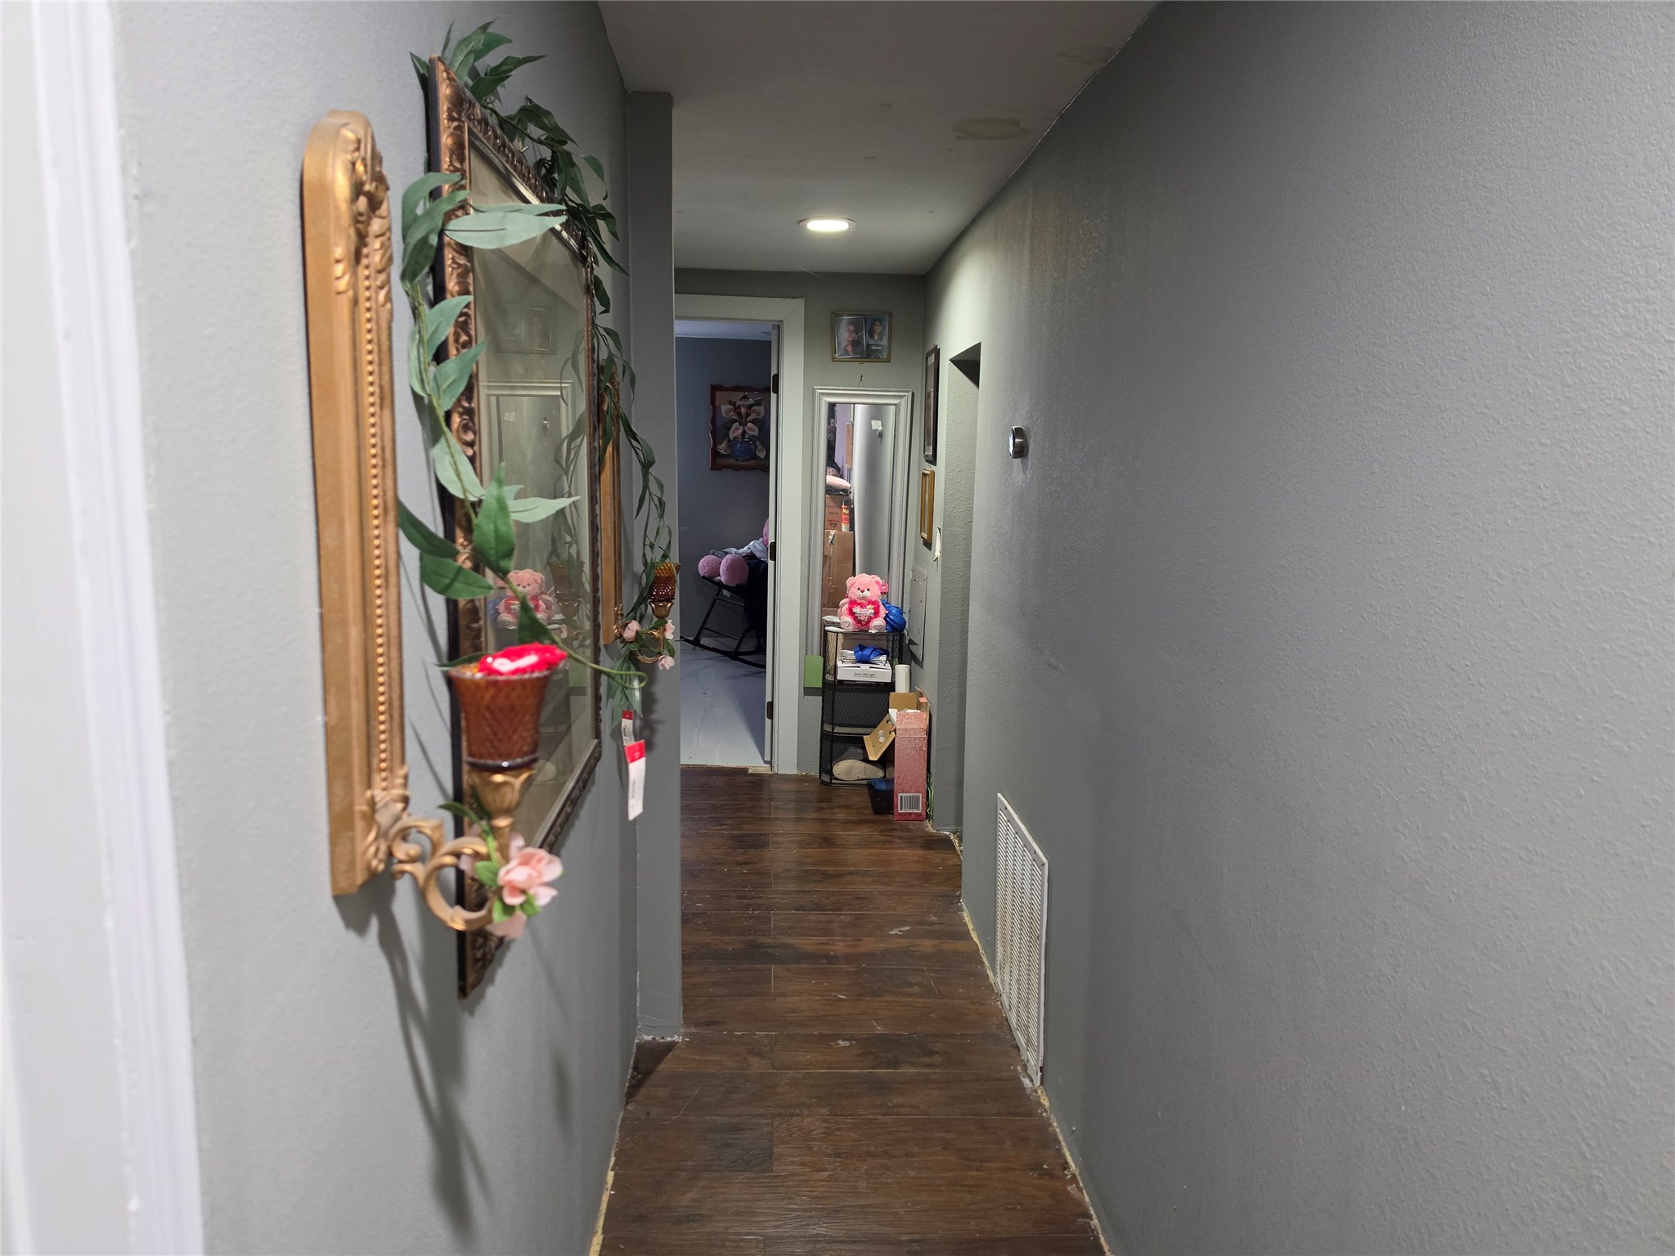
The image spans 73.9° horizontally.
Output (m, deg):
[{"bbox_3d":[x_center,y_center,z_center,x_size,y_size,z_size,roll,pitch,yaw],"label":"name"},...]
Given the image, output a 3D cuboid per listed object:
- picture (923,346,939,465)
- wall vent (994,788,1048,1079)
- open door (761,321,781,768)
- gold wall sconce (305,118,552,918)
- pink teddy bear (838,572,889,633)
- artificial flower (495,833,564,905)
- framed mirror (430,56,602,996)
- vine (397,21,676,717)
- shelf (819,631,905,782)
[{"bbox_3d":[0.386,-0.901,4.575,0.025,0.455,0.290,0,8,-4],"label":"picture"},{"bbox_3d":[0.479,0.801,2.978,0.020,0.570,0.560,0,8,-4],"label":"wall vent"},{"bbox_3d":[-0.314,-0.433,5.567,0.036,2.030,0.760,1,8,-1],"label":"open door"},{"bbox_3d":[-0.289,-0.059,0.820,0.142,0.600,0.115,0,8,-4],"label":"gold wall sconce"},{"bbox_3d":[0.111,-0.116,4.996,0.220,0.260,0.180,0,8,-4],"label":"pink teddy bear"},{"bbox_3d":[-0.240,0.188,0.864,0.052,0.056,0.048,-5,10,-34],"label":"artificial flower"},{"bbox_3d":[-0.394,-0.136,1.526,0.035,0.885,0.915,0,8,-4],"label":"framed mirror"},{"bbox_3d":[-0.325,-0.192,1.560,0.170,0.890,1.320,0,8,-4],"label":"vine"},{"bbox_3d":[0.111,0.352,5.100,0.375,0.710,0.210,0,8,-4],"label":"shelf"}]

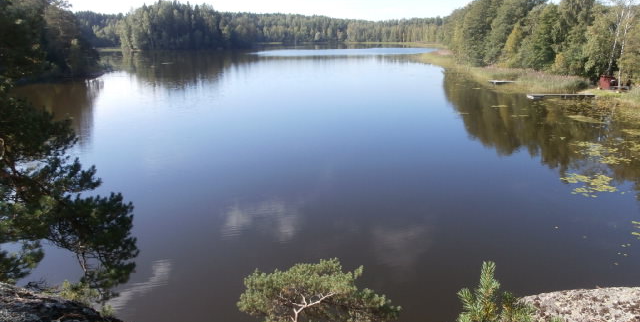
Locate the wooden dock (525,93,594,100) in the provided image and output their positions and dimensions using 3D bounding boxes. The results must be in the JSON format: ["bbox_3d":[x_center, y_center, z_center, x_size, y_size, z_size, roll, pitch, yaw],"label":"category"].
[{"bbox_3d":[29.900,-7.950,55.000,7.700,0.450,1.500,0,17,0],"label":"wooden dock"}]

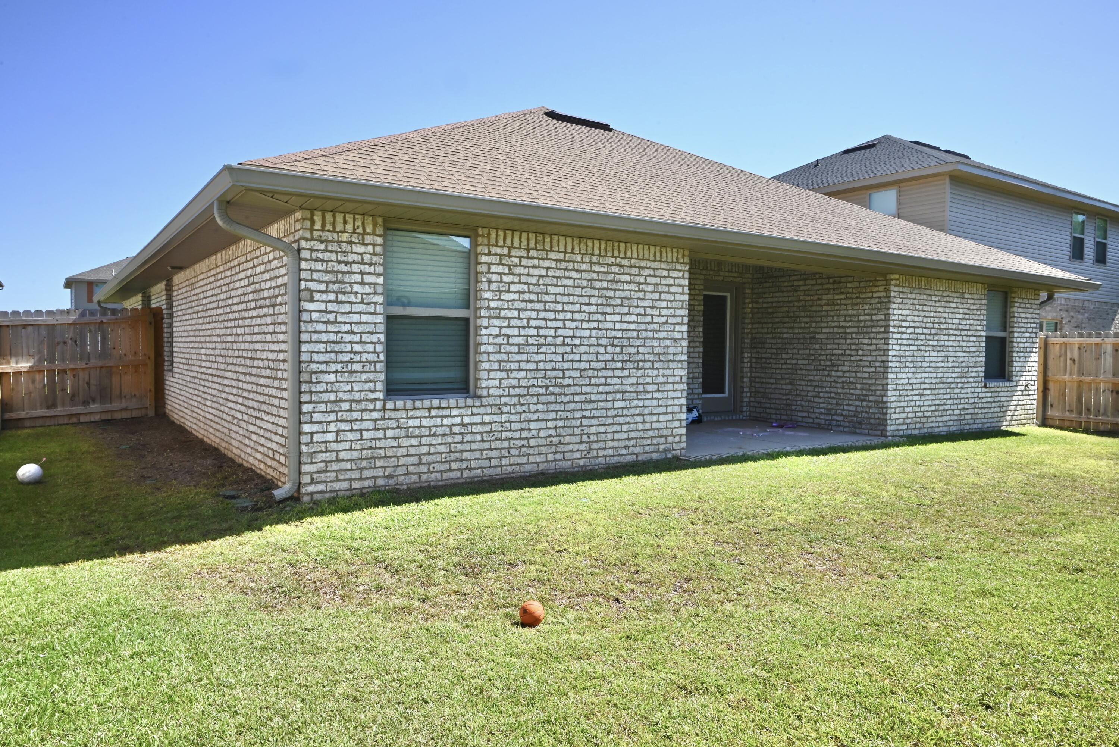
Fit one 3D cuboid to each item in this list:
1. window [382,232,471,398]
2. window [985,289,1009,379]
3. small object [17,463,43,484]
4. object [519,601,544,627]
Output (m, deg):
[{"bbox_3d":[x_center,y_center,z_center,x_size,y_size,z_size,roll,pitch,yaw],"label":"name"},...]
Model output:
[{"bbox_3d":[-1.118,-0.512,6.515,0.880,1.460,0.100,-1,2,-34],"label":"window"},{"bbox_3d":[7.029,-0.618,12.025,0.880,1.460,0.100,-1,2,-34],"label":"window"},{"bbox_3d":[-5.080,0.969,7.160,0.203,0.200,0.203,-1,2,-34],"label":"small object"},{"bbox_3d":[-0.137,1.200,3.730,0.126,0.126,0.126,1,2,0],"label":"object"}]

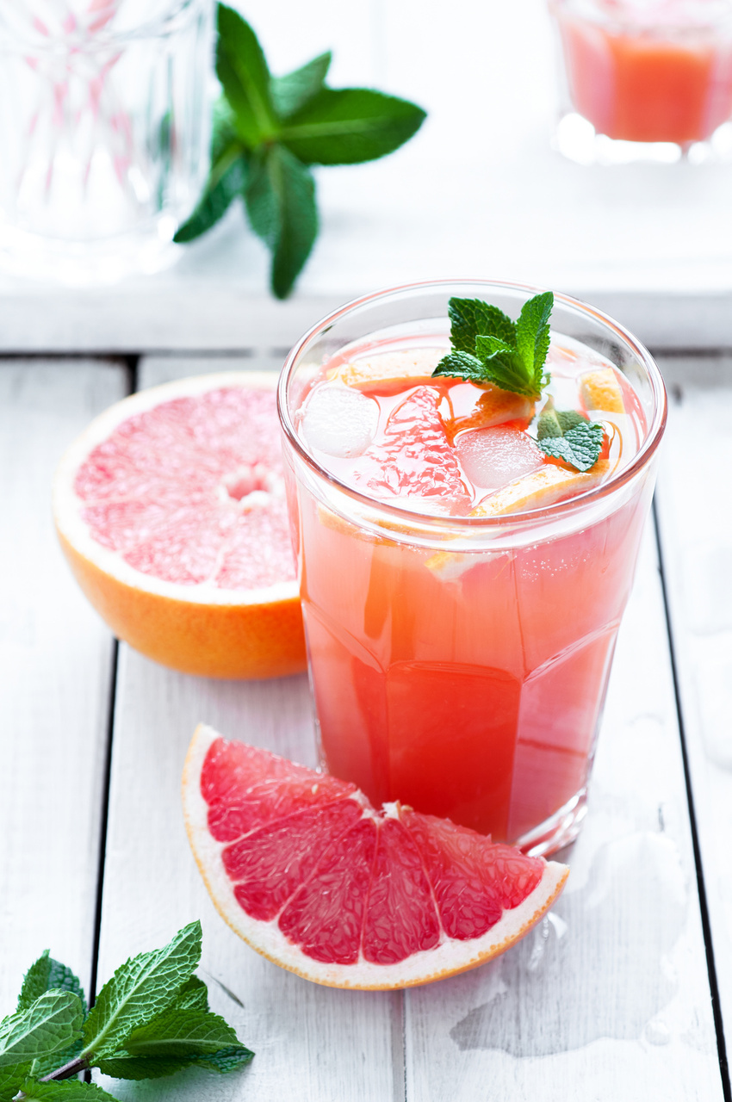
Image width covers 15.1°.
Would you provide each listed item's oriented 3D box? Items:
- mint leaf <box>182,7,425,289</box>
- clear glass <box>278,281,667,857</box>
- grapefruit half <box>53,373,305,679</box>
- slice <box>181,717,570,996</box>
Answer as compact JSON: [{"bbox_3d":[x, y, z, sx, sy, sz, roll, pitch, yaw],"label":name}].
[{"bbox_3d":[-0.022,-0.121,0.827,0.079,0.051,0.079,0,44,0],"label":"mint leaf"},{"bbox_3d":[0.024,0.012,0.663,0.088,0.128,0.088,0,44,0],"label":"clear glass"},{"bbox_3d":[-0.031,0.000,0.737,0.102,0.046,0.102,0,39,0],"label":"grapefruit half"},{"bbox_3d":[-0.003,0.085,0.660,0.097,0.040,0.049,19,70,19],"label":"slice"}]

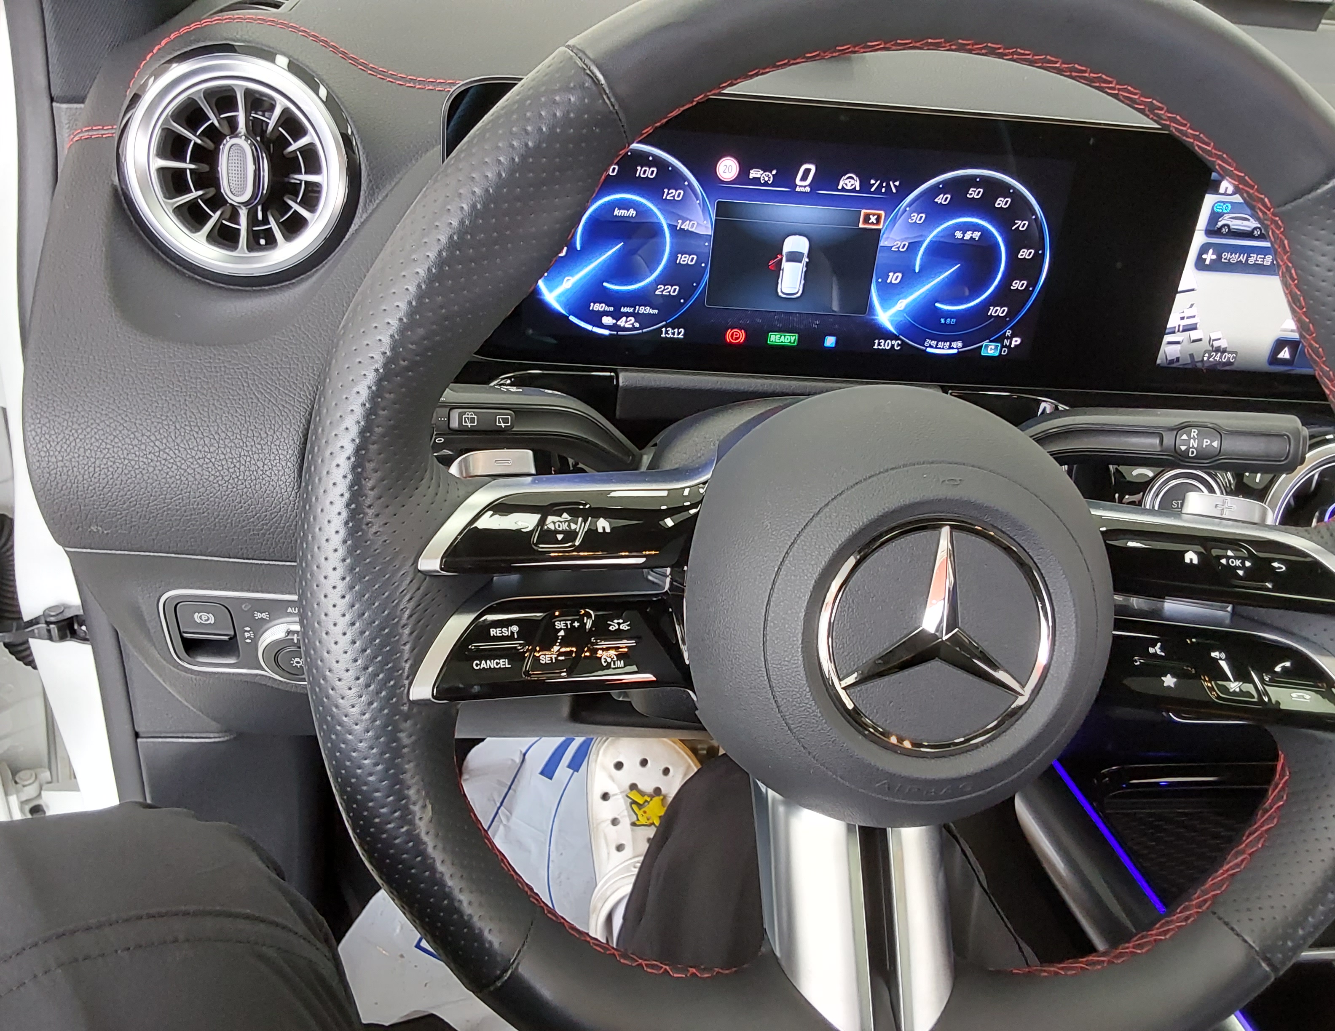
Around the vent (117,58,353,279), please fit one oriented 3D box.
[{"bbox_3d":[-0.191,-0.155,0.494,0.100,0.100,0.030,2,13,-8],"label":"vent"}]

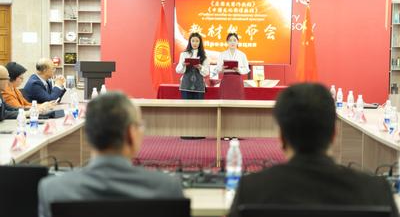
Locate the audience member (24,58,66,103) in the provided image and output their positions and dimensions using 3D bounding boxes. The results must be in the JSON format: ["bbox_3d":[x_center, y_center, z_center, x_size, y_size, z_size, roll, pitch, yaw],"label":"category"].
[{"bbox_3d":[-1.710,0.042,9.245,0.700,1.260,0.520,1,4,6],"label":"audience member"}]

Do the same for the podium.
[{"bbox_3d":[-1.627,-0.133,12.244,0.600,1.180,0.450,-1,4,-13],"label":"podium"}]

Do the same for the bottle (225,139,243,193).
[{"bbox_3d":[0.143,0.246,3.270,0.065,0.233,0.065,1,4,1],"label":"bottle"}]

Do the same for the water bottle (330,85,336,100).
[{"bbox_3d":[1.528,-0.144,8.900,0.065,0.235,0.065,1,4,1],"label":"water bottle"}]

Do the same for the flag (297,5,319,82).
[{"bbox_3d":[1.829,-0.992,13.300,0.360,1.550,0.280,1,4,1],"label":"flag"}]

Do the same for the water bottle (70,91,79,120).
[{"bbox_3d":[-1.092,-0.024,6.800,0.065,0.235,0.065,1,4,1],"label":"water bottle"}]

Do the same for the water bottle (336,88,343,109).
[{"bbox_3d":[1.472,-0.095,8.200,0.065,0.235,0.065,1,4,1],"label":"water bottle"}]

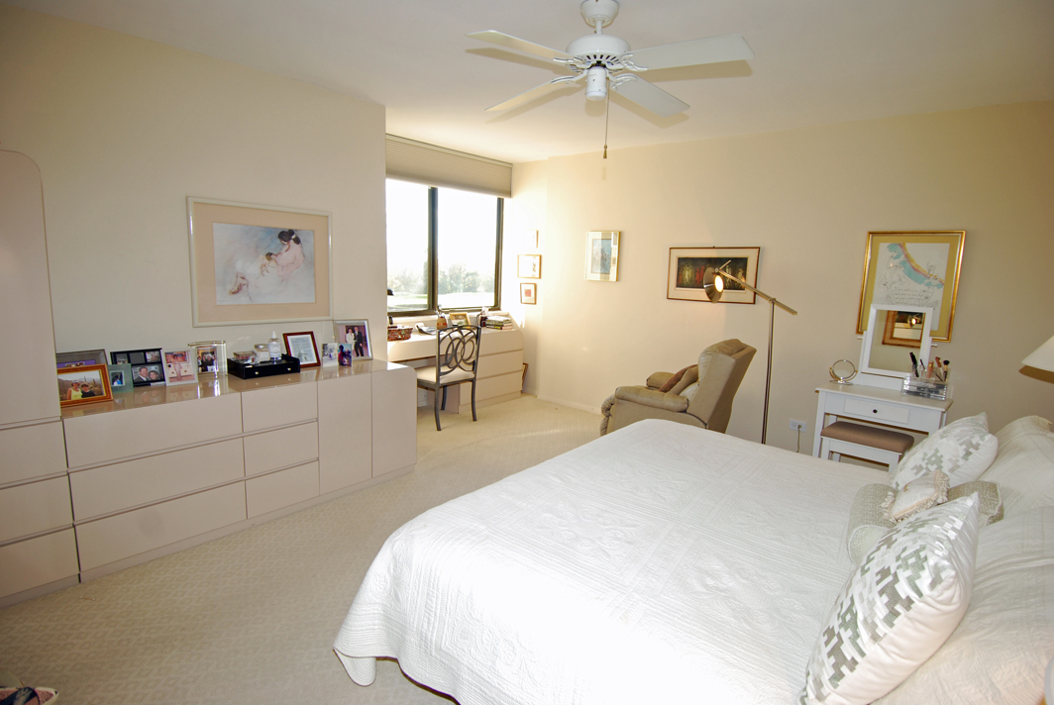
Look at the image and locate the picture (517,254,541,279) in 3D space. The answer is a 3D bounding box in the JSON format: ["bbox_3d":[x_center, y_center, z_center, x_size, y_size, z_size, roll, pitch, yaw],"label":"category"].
[{"bbox_3d":[0.022,-0.932,5.739,0.305,0.255,0.025,10,12,40],"label":"picture"}]

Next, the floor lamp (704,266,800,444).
[{"bbox_3d":[1.560,0.115,3.833,0.680,1.530,0.280,10,12,40],"label":"floor lamp"}]

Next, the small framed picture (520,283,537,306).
[{"bbox_3d":[0.019,-0.643,5.780,0.205,0.225,0.025,10,12,40],"label":"small framed picture"}]

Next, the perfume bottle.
[{"bbox_3d":[-1.537,-0.032,3.209,0.065,0.175,0.072,10,12,40],"label":"perfume bottle"}]

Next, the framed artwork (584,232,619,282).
[{"bbox_3d":[0.712,-0.900,4.946,0.348,0.458,0.030,10,12,39],"label":"framed artwork"}]

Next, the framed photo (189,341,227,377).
[{"bbox_3d":[-1.827,0.051,3.027,0.178,0.200,0.050,-7,14,-43],"label":"framed photo"}]

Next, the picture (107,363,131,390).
[{"bbox_3d":[-2.005,0.129,2.593,0.022,0.137,0.103,-3,3,45],"label":"picture"}]

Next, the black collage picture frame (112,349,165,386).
[{"bbox_3d":[-2.010,0.082,2.729,0.028,0.187,0.222,-2,5,38],"label":"black collage picture frame"}]

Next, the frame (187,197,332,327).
[{"bbox_3d":[-1.583,-0.532,3.220,0.030,0.709,0.849,10,12,39],"label":"frame"}]

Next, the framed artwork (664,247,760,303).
[{"bbox_3d":[1.512,-0.642,4.353,0.745,0.443,0.030,10,12,40],"label":"framed artwork"}]

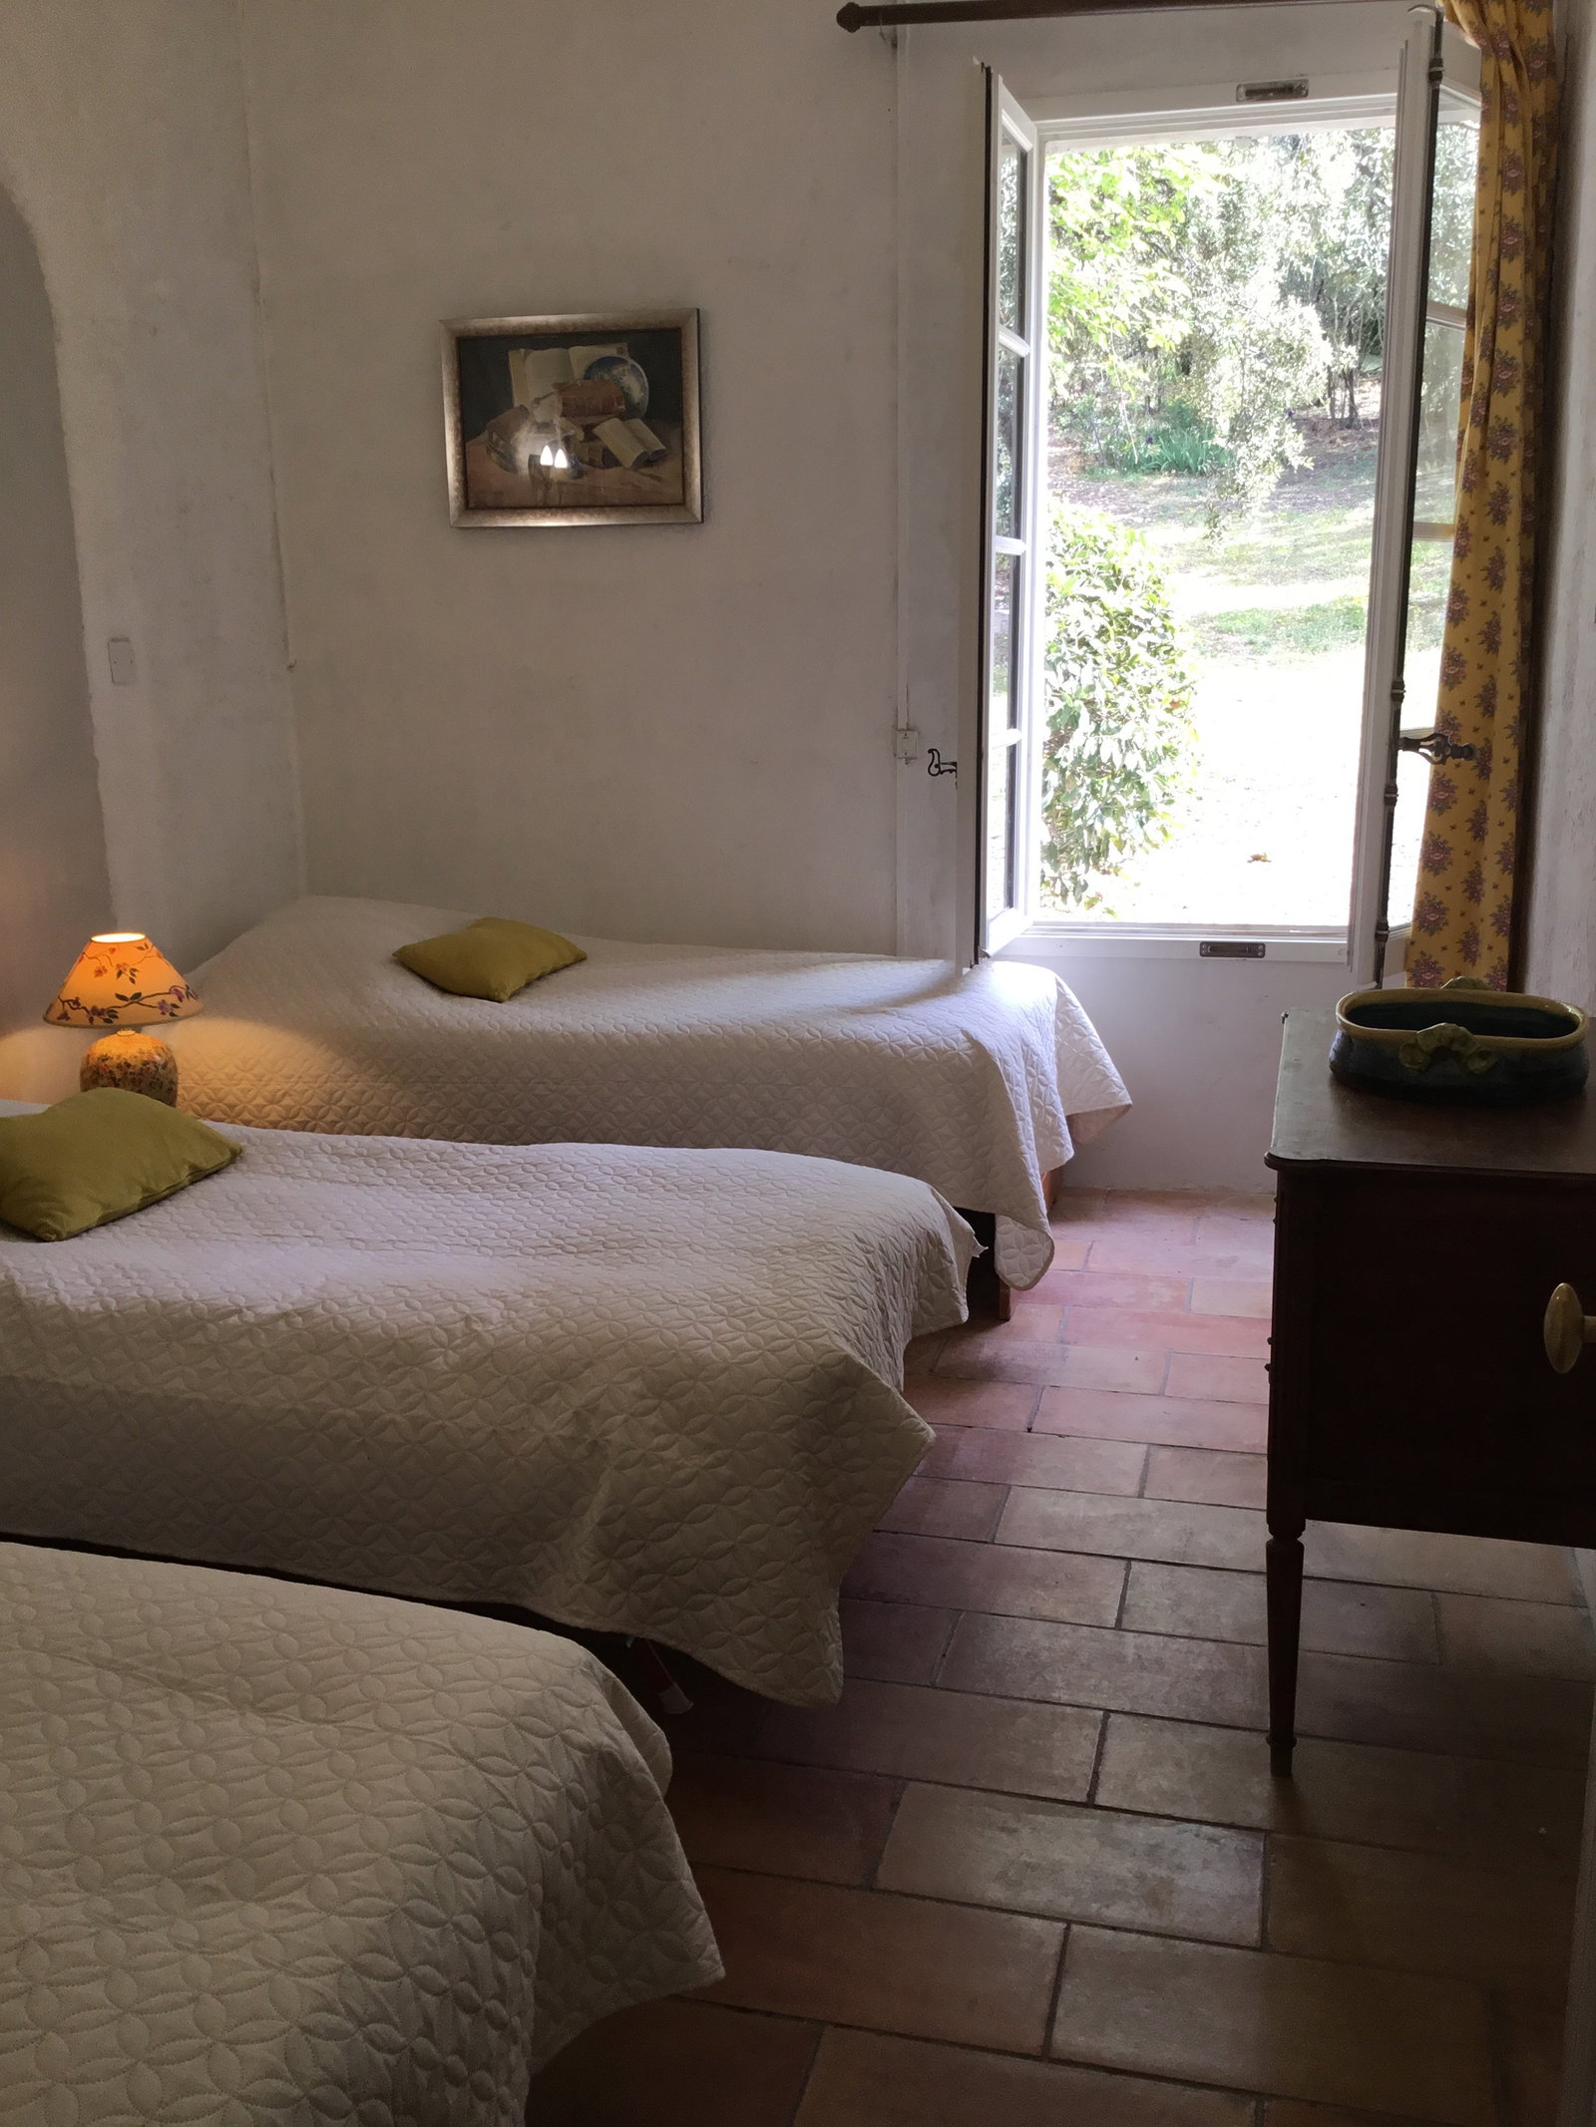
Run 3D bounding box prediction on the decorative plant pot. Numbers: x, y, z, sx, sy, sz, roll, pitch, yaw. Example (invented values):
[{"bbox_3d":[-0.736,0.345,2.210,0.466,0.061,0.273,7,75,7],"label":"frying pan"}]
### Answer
[{"bbox_3d":[0.902,-0.037,2.598,0.325,0.100,0.330,4,15,20],"label":"decorative plant pot"}]

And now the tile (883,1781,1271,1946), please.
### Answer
[{"bbox_3d":[0.327,0.950,2.253,0.434,0.018,0.208,3,14,14],"label":"tile"}]

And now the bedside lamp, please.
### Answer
[{"bbox_3d":[-1.331,-0.052,3.772,0.310,0.419,0.310,3,14,14],"label":"bedside lamp"}]

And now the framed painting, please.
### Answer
[{"bbox_3d":[-0.543,-1.542,4.576,0.639,0.479,0.030,2,14,12],"label":"framed painting"}]

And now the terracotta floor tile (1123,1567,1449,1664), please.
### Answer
[{"bbox_3d":[0.706,0.811,2.793,0.436,0.018,0.203,3,14,14],"label":"terracotta floor tile"}]

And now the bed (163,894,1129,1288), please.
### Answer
[{"bbox_3d":[-0.361,-0.001,4.366,2.132,0.599,0.949,3,14,14],"label":"bed"}]

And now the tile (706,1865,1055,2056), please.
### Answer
[{"bbox_3d":[0.066,0.992,2.103,0.437,0.018,0.208,3,14,14],"label":"tile"}]

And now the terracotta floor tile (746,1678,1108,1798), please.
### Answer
[{"bbox_3d":[0.173,0.891,2.504,0.440,0.018,0.204,3,14,14],"label":"terracotta floor tile"}]

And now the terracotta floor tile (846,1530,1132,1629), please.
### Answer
[{"bbox_3d":[0.275,0.791,2.899,0.436,0.018,0.203,3,14,14],"label":"terracotta floor tile"}]

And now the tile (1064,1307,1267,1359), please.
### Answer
[{"bbox_3d":[0.764,0.552,3.833,0.437,0.018,0.205,3,14,14],"label":"tile"}]

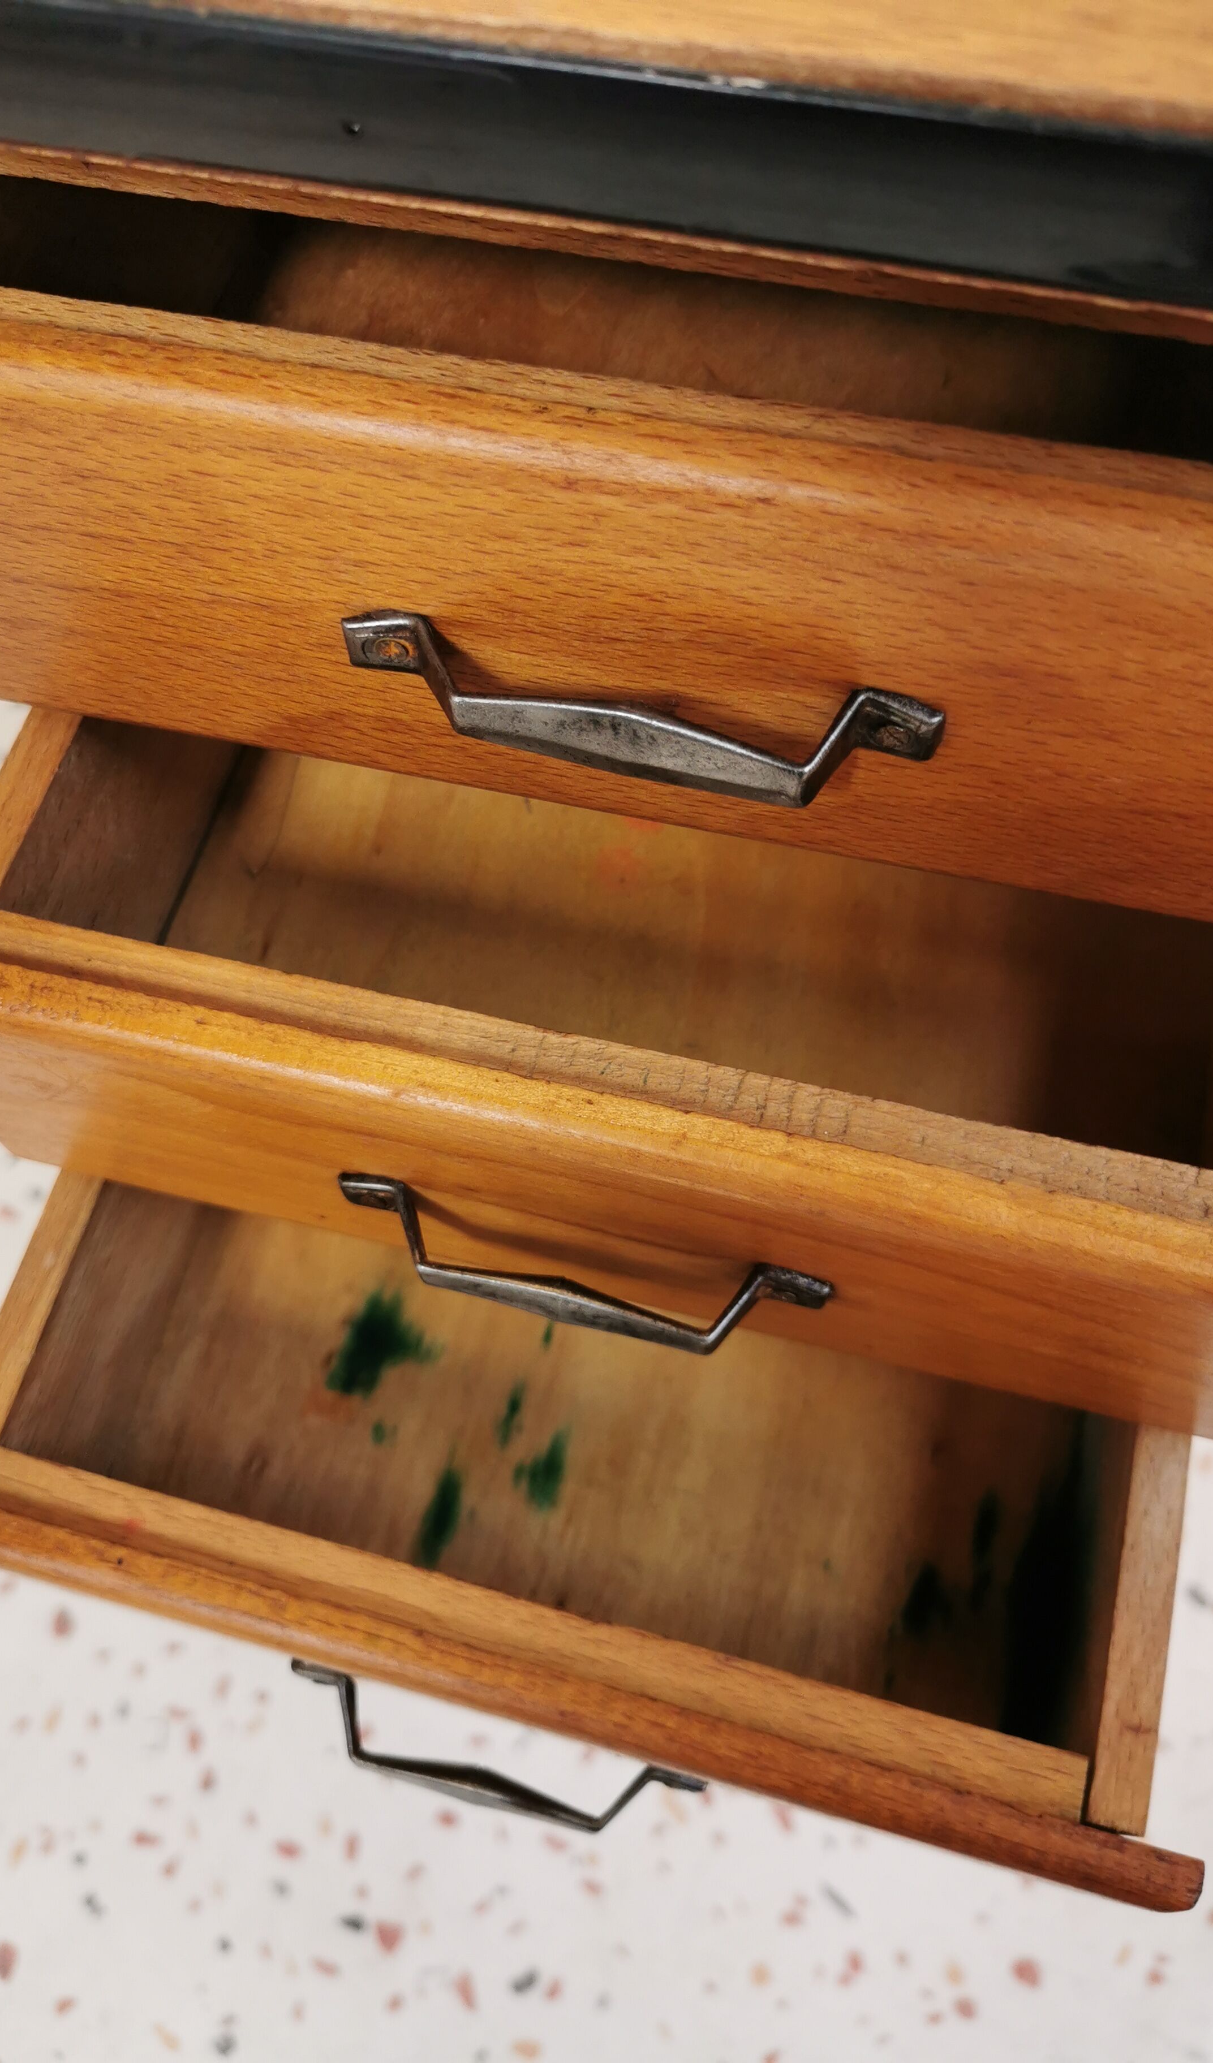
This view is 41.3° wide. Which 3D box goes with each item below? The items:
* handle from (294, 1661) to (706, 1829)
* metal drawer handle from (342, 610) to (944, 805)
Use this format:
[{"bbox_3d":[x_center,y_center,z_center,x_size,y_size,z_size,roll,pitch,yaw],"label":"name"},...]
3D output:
[{"bbox_3d":[-0.033,0.208,0.461,0.127,0.021,0.021,12,65,9],"label":"handle"},{"bbox_3d":[0.006,-0.066,0.334,0.127,0.021,0.021,12,65,9],"label":"metal drawer handle"}]

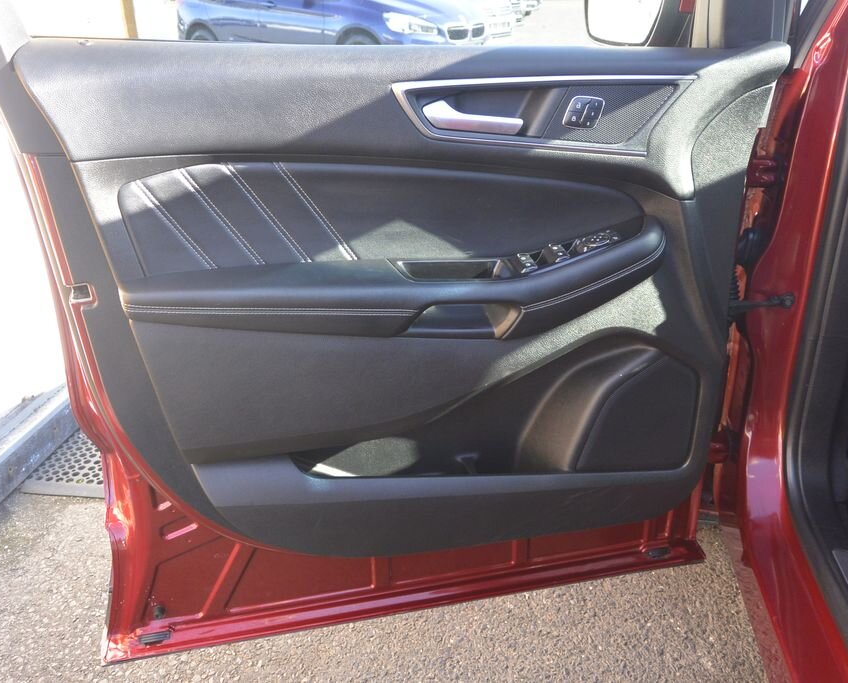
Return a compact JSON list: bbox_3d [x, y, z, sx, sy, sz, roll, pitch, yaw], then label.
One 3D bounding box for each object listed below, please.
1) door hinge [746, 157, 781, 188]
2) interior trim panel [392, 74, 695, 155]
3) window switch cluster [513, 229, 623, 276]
[{"bbox_3d":[0.474,-0.237,1.075,0.038,0.044,0.048,-6,25,-12],"label":"door hinge"},{"bbox_3d":[0.136,-0.258,0.874,0.342,0.081,0.045,-6,25,-12],"label":"interior trim panel"},{"bbox_3d":[0.165,-0.104,0.888,0.120,0.022,0.050,-19,35,-12],"label":"window switch cluster"}]

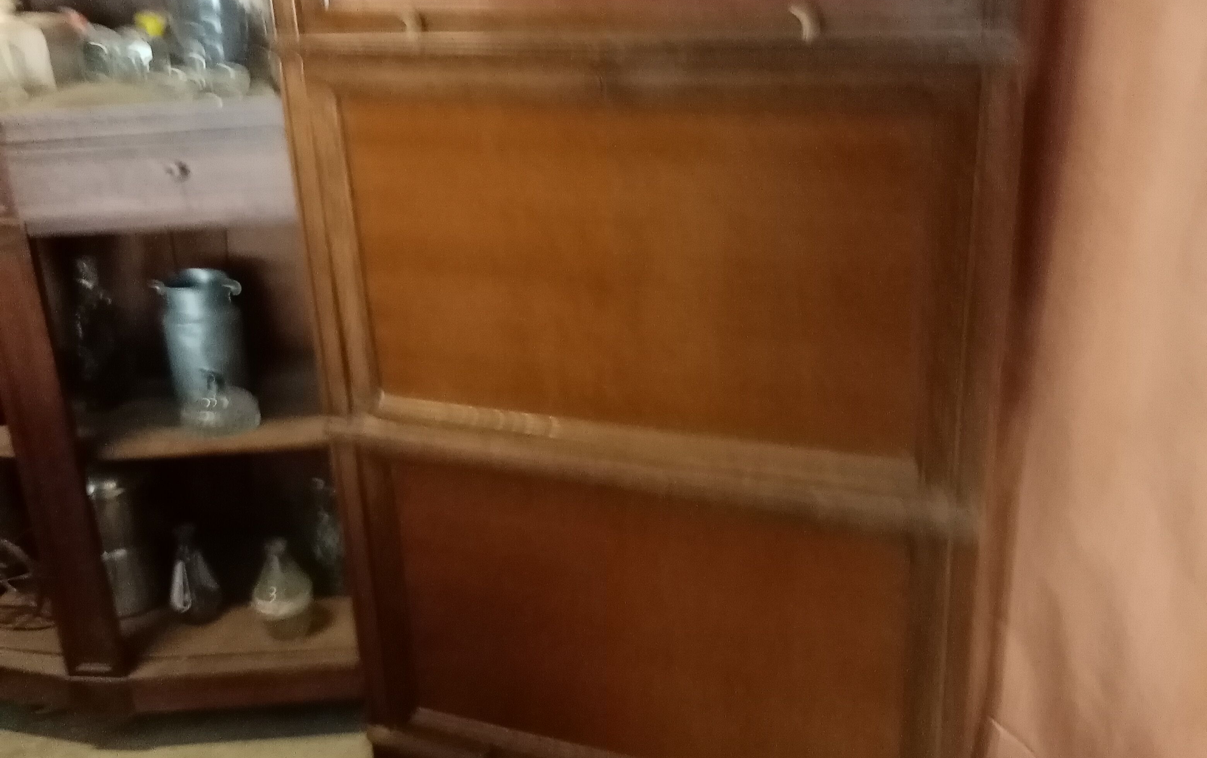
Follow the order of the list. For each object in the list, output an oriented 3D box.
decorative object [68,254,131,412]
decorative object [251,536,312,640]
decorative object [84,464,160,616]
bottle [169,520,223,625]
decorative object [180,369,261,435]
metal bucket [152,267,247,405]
[{"bbox_3d":[-0.821,-0.073,1.971,0.074,0.234,0.074,-3,20,-3],"label":"decorative object"},{"bbox_3d":[-0.550,0.348,2.054,0.098,0.172,0.098,-3,20,-3],"label":"decorative object"},{"bbox_3d":[-0.850,0.285,2.130,0.101,0.261,0.101,-3,20,-3],"label":"decorative object"},{"bbox_3d":[-0.713,0.331,2.105,0.091,0.182,0.091,-3,20,-3],"label":"bottle"},{"bbox_3d":[-0.606,0.023,1.901,0.128,0.084,0.128,-3,20,-3],"label":"decorative object"},{"bbox_3d":[-0.656,-0.069,1.969,0.143,0.214,0.123,-3,20,-3],"label":"metal bucket"}]

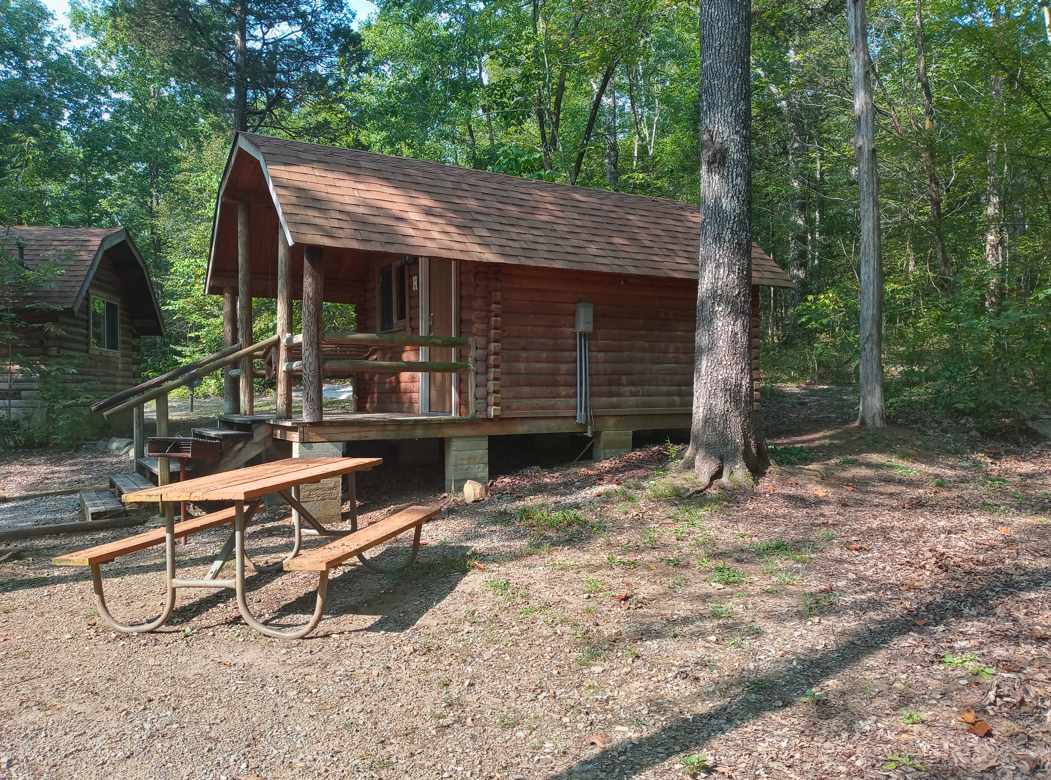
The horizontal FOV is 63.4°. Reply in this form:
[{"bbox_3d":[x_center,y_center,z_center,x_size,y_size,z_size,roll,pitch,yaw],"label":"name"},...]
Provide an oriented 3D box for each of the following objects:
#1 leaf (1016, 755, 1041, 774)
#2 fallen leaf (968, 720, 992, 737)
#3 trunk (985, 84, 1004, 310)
[{"bbox_3d":[1.652,1.229,2.790,0.085,0.035,0.075,-1,0,31],"label":"leaf"},{"bbox_3d":[1.643,1.228,3.080,0.090,0.030,0.080,-1,0,28],"label":"fallen leaf"},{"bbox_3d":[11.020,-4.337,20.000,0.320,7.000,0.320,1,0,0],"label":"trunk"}]

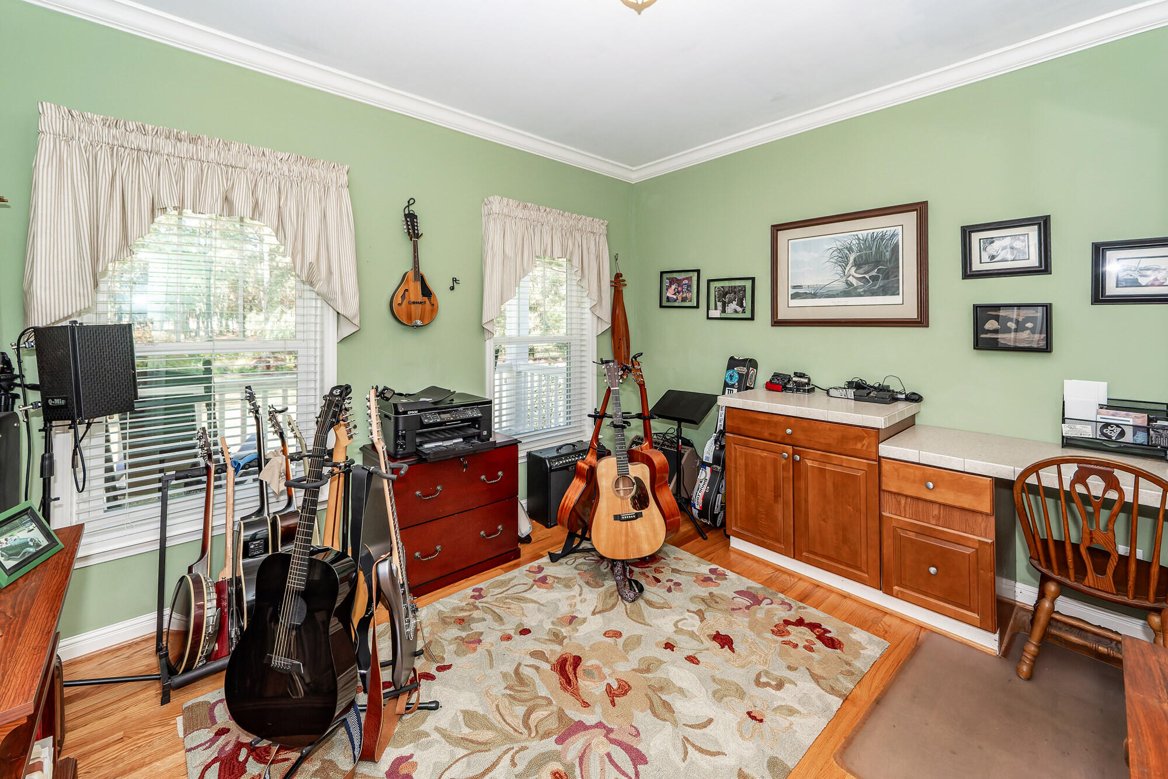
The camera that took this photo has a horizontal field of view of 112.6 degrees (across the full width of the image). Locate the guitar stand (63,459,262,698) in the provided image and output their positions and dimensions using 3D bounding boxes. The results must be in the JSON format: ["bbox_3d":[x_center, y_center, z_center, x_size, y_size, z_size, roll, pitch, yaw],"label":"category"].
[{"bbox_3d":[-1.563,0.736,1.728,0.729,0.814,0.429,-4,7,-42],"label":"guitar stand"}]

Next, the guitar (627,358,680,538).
[{"bbox_3d":[0.332,0.345,2.357,0.117,1.040,0.398,-7,5,-38],"label":"guitar"}]

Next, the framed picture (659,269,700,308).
[{"bbox_3d":[0.822,-0.854,3.332,0.025,0.319,0.380,-4,7,-42],"label":"framed picture"}]

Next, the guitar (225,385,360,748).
[{"bbox_3d":[-0.850,0.468,1.248,0.398,1.040,0.117,-4,-16,16],"label":"guitar"}]

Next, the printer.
[{"bbox_3d":[-0.850,0.185,2.264,0.492,0.283,0.458,-4,7,-42],"label":"printer"}]

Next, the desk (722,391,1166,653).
[{"bbox_3d":[1.759,0.600,2.088,0.611,0.960,1.837,-4,7,-42],"label":"desk"}]

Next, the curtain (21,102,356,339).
[{"bbox_3d":[-1.716,-0.689,1.847,1.082,0.938,0.122,-3,5,-37],"label":"curtain"}]

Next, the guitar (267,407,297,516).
[{"bbox_3d":[-1.307,0.543,1.705,0.112,0.979,0.377,-6,-11,-43],"label":"guitar"}]

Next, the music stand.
[{"bbox_3d":[0.632,0.474,2.617,0.449,0.928,0.479,-4,5,-42],"label":"music stand"}]

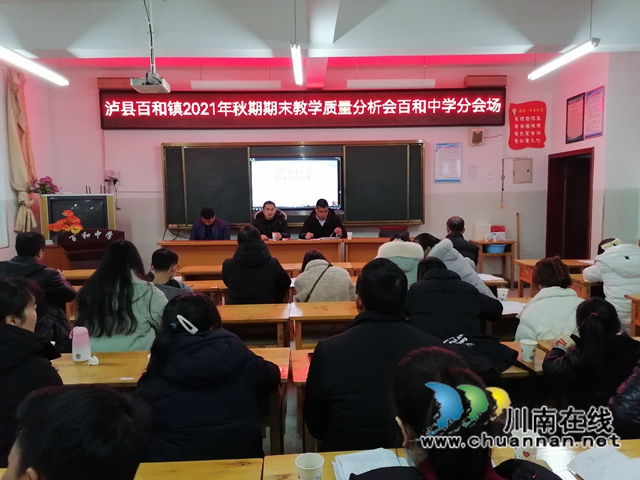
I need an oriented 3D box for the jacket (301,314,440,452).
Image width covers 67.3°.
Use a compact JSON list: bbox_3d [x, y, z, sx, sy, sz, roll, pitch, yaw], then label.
[{"bbox_3d":[0.178,0.561,1.727,0.490,0.670,0.420,-1,6,-2],"label":"jacket"}]

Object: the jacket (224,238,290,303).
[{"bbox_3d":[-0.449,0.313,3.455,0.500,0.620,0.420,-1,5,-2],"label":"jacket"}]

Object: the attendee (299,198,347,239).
[{"bbox_3d":[0.038,0.091,6.704,0.640,1.320,0.720,-1,4,-1],"label":"attendee"}]

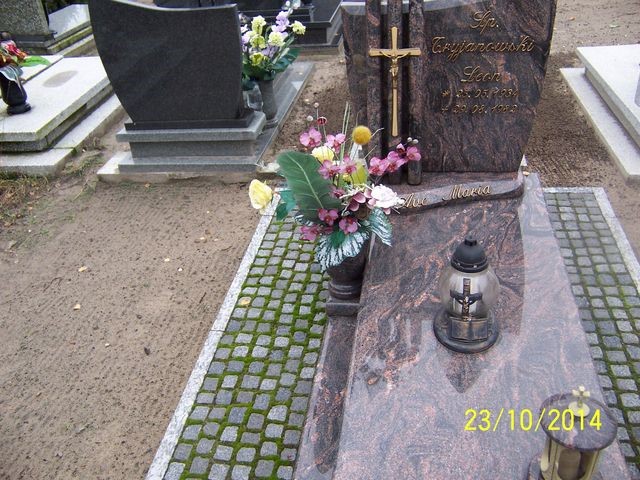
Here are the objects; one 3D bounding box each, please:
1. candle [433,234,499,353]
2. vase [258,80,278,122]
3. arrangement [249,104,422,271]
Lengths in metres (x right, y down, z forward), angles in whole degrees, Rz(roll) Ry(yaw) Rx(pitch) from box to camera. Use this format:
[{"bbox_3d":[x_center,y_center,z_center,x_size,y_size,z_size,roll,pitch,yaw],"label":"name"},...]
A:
[{"bbox_3d":[0.414,0.130,1.689,0.190,0.325,0.190,3,33,14],"label":"candle"},{"bbox_3d":[-0.328,-0.867,3.834,0.095,0.270,0.095,1,32,10],"label":"vase"},{"bbox_3d":[0.056,-0.164,1.882,0.500,0.500,0.400,3,33,14],"label":"arrangement"}]

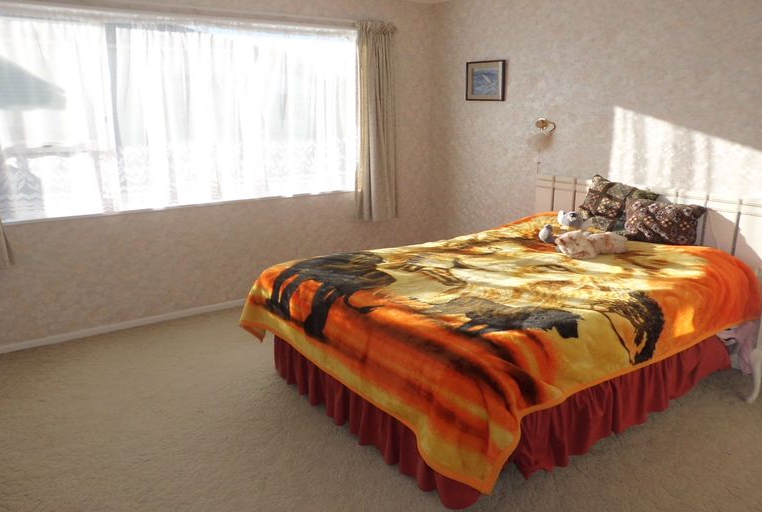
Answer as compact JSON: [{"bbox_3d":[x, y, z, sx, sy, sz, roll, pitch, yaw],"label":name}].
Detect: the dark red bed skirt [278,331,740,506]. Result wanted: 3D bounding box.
[{"bbox_3d":[0.626,0.553,3.154,1.980,0.360,1.480,-10,18,-32],"label":"dark red bed skirt"}]

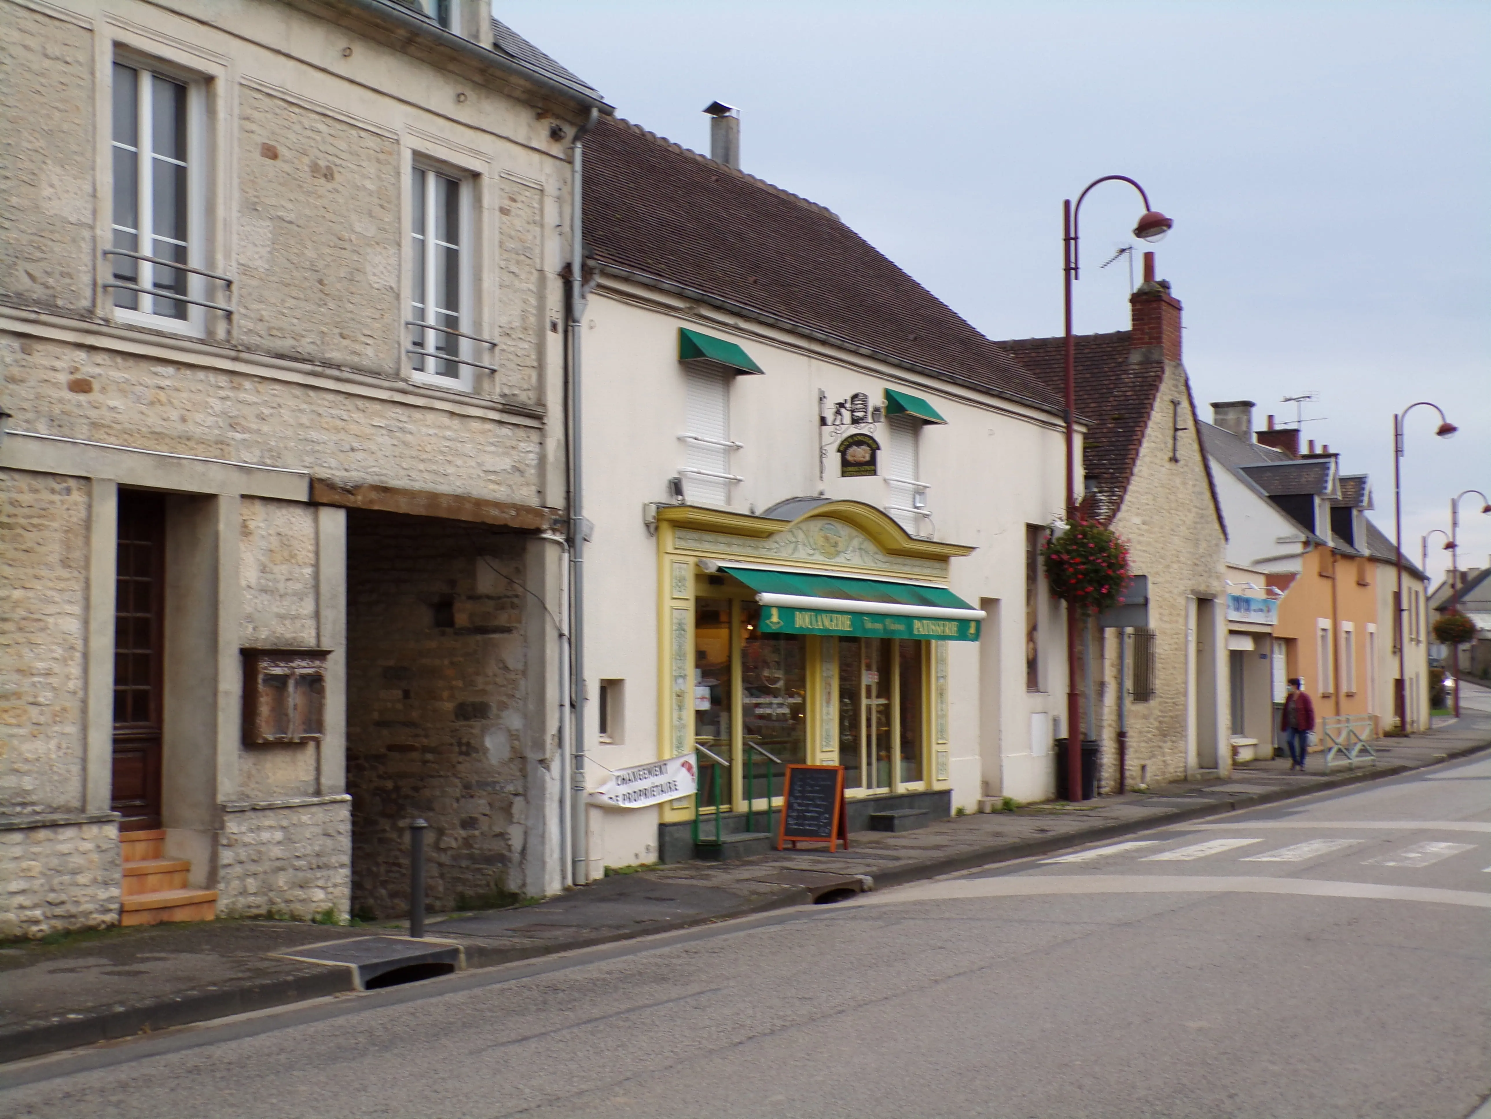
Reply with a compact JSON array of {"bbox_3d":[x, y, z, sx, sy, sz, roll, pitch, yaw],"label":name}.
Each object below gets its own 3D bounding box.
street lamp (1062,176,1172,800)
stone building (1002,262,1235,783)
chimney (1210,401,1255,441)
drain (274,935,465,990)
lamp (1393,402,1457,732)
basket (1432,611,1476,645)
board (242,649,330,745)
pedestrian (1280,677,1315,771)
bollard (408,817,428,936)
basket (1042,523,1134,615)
[{"bbox_3d":[5.080,-0.949,28.813,1.480,8.420,0.540,-2,-4,29],"label":"street lamp"},{"bbox_3d":[3.631,-0.605,35.175,7.000,8.561,6.478,-2,-4,29],"label":"stone building"},{"bbox_3d":[11.275,-3.183,48.872,0.950,1.050,0.800,-2,-4,29],"label":"chimney"},{"bbox_3d":[-2.384,2.525,13.196,0.853,0.165,1.082,-2,-4,29],"label":"drain"},{"bbox_3d":[17.431,0.181,54.053,1.480,8.420,0.540,-2,-4,24],"label":"lamp"},{"bbox_3d":[26.117,2.507,77.640,1.500,1.300,1.350,-1,-4,20],"label":"basket"},{"bbox_3d":[-3.249,0.972,14.967,0.160,0.680,0.780,-2,-4,29],"label":"board"},{"bbox_3d":[9.604,2.860,36.849,0.550,1.635,0.450,-3,-4,38],"label":"pedestrian"},{"bbox_3d":[-2.164,2.100,13.953,0.105,0.784,0.105,0,-3,0],"label":"bollard"},{"bbox_3d":[4.683,0.128,28.958,1.080,1.260,1.080,0,-3,0],"label":"basket"}]

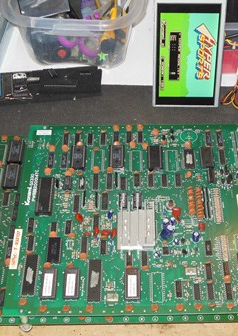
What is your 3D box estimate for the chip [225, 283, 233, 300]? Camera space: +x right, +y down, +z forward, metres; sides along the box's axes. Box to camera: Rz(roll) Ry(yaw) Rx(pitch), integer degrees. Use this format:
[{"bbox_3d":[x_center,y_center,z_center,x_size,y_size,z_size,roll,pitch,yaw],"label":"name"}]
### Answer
[{"bbox_3d":[0.129,0.145,0.579,0.008,0.004,0.020,-1,54,2],"label":"chip"}]

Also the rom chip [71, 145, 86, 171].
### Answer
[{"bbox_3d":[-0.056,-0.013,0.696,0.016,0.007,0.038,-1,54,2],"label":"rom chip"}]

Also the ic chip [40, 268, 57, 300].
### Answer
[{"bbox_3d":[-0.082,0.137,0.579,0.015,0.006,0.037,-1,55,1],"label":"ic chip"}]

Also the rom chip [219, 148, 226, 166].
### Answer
[{"bbox_3d":[0.143,-0.014,0.688,0.007,0.004,0.025,0,56,1],"label":"rom chip"}]

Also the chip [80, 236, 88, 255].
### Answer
[{"bbox_3d":[-0.043,0.097,0.609,0.007,0.004,0.023,-1,55,1],"label":"chip"}]

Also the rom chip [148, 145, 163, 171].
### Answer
[{"bbox_3d":[0.049,-0.013,0.687,0.016,0.008,0.038,0,56,1],"label":"rom chip"}]

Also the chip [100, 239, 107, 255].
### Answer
[{"bbox_3d":[-0.021,0.100,0.615,0.007,0.004,0.019,0,56,1],"label":"chip"}]

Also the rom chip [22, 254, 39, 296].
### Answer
[{"bbox_3d":[-0.107,0.130,0.599,0.015,0.005,0.052,-1,56,2],"label":"rom chip"}]

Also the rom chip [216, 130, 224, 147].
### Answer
[{"bbox_3d":[0.143,-0.042,0.703,0.007,0.004,0.025,-1,55,2],"label":"rom chip"}]

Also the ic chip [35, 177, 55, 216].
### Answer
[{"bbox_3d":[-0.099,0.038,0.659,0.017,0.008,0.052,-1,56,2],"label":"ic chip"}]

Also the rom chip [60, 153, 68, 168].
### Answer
[{"bbox_3d":[-0.076,-0.009,0.685,0.007,0.004,0.024,-1,55,1],"label":"rom chip"}]

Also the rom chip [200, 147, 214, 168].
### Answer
[{"bbox_3d":[0.123,-0.014,0.685,0.015,0.005,0.032,-1,55,2],"label":"rom chip"}]

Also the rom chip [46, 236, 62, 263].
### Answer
[{"bbox_3d":[-0.081,0.103,0.616,0.015,0.005,0.032,-1,55,2],"label":"rom chip"}]

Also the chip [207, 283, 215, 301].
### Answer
[{"bbox_3d":[0.108,0.146,0.581,0.008,0.004,0.020,-1,56,2],"label":"chip"}]

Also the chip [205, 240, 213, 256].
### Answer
[{"bbox_3d":[0.111,0.100,0.612,0.007,0.004,0.019,0,56,1],"label":"chip"}]

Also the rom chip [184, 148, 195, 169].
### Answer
[{"bbox_3d":[0.099,-0.012,0.689,0.015,0.005,0.032,-1,56,2],"label":"rom chip"}]

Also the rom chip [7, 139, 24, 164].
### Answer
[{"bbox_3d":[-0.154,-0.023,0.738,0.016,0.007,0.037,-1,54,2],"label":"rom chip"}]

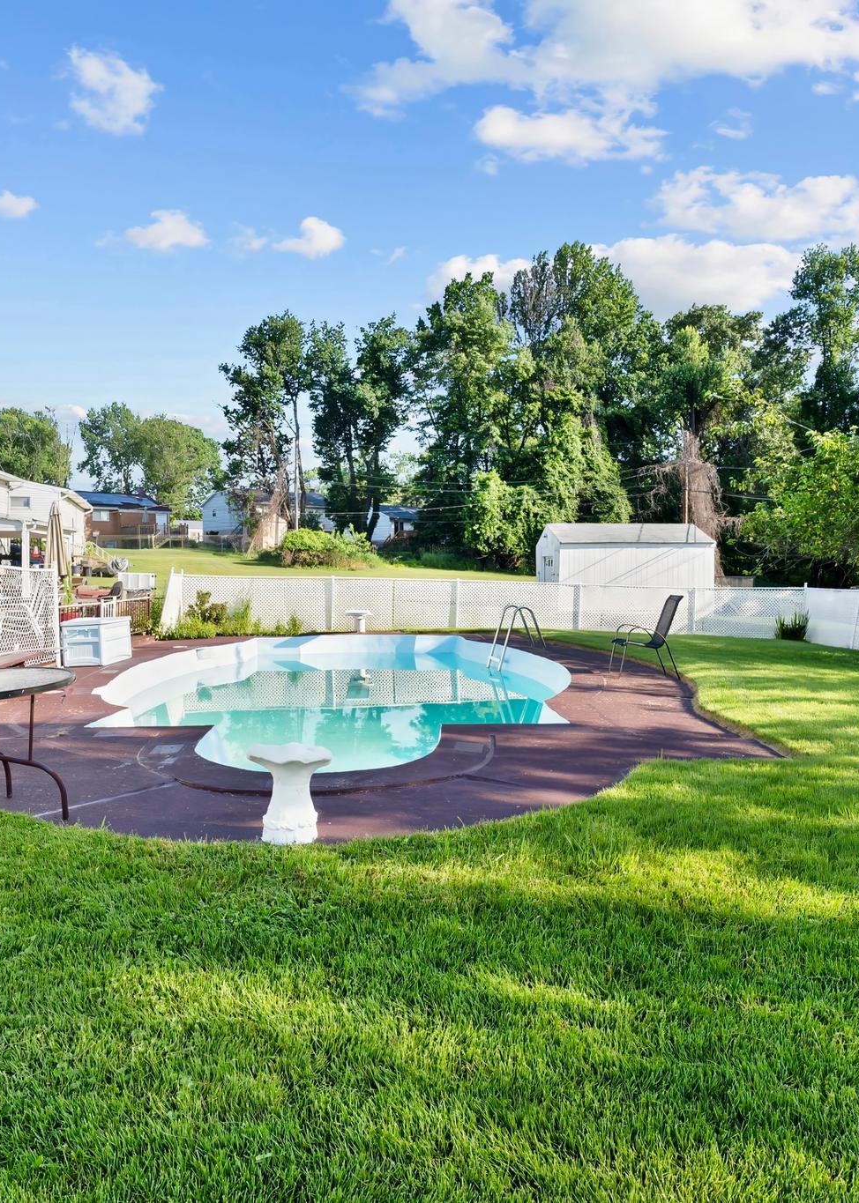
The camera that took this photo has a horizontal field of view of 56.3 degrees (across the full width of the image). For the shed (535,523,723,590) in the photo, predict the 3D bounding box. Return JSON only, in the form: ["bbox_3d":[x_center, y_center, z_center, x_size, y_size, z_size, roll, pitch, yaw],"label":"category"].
[{"bbox_3d":[6.680,-1.220,27.930,5.200,2.950,3.500,0,2,-5],"label":"shed"}]

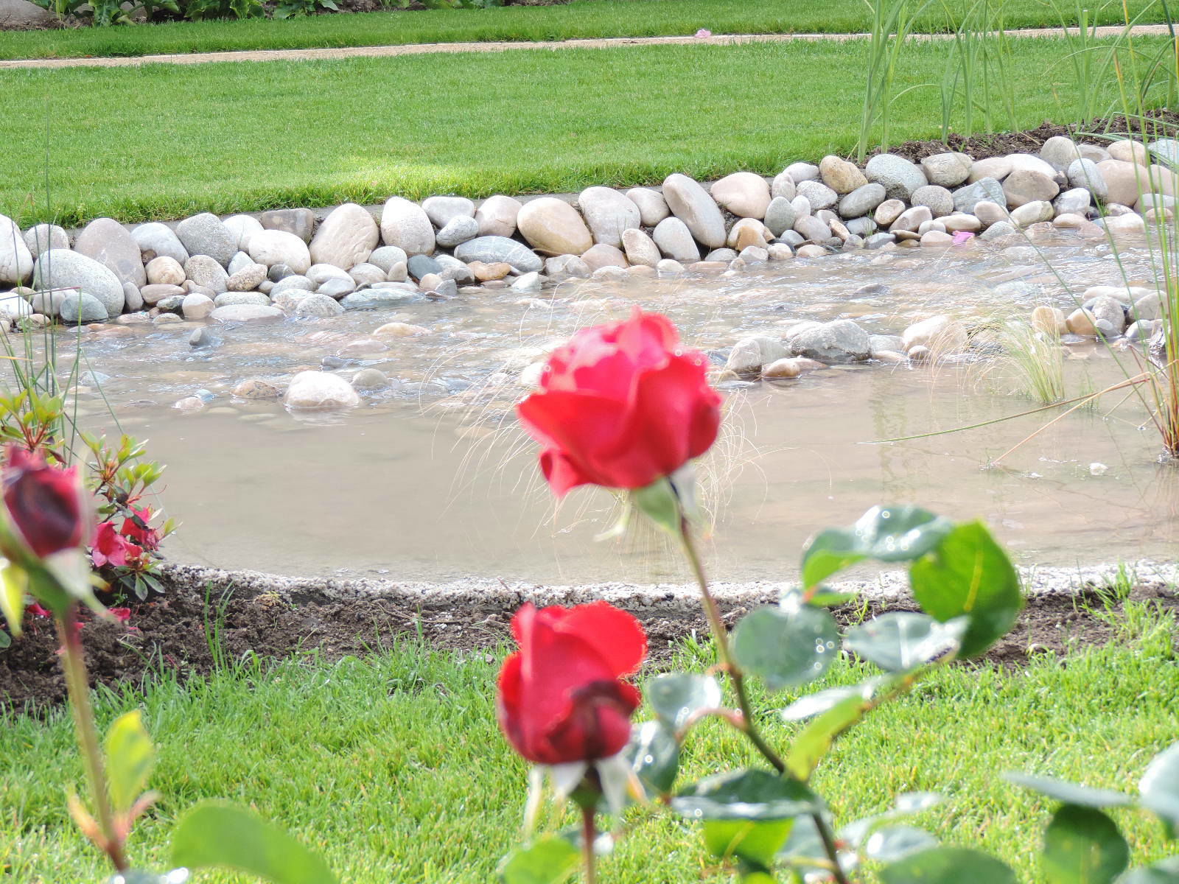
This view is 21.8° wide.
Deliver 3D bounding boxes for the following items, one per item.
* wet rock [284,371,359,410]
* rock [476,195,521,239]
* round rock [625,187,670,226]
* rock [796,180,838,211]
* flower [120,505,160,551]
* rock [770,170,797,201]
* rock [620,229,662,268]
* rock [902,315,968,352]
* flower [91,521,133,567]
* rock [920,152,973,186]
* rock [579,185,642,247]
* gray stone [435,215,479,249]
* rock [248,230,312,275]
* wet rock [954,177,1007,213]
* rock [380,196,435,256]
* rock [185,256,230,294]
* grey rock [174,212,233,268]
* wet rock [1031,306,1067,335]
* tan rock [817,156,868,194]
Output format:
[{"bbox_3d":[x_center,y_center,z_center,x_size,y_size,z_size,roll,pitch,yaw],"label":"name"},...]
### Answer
[{"bbox_3d":[-0.543,-0.103,6.210,0.150,0.090,0.120,0,14,0],"label":"wet rock"},{"bbox_3d":[-0.198,-0.486,6.636,0.102,0.096,0.086,0,15,0],"label":"rock"},{"bbox_3d":[0.132,-0.548,7.150,0.112,0.092,0.086,0,14,0],"label":"round rock"},{"bbox_3d":[0.519,-0.561,7.000,0.096,0.074,0.080,1,17,4],"label":"rock"},{"bbox_3d":[-0.549,0.105,3.750,0.046,0.052,0.045,-7,17,-24],"label":"flower"},{"bbox_3d":[0.512,-0.677,8.100,0.068,0.084,0.075,0,14,0],"label":"rock"},{"bbox_3d":[0.111,-0.412,6.514,0.059,0.090,0.050,-31,13,8],"label":"rock"},{"bbox_3d":[0.690,-0.211,6.120,0.132,0.082,0.105,2,17,6],"label":"rock"},{"bbox_3d":[-0.579,0.123,3.720,0.050,0.054,0.040,0,15,0],"label":"flower"},{"bbox_3d":[0.875,-0.668,7.513,0.131,0.088,0.104,0,14,0],"label":"rock"},{"bbox_3d":[0.048,-0.519,7.100,0.145,0.145,0.107,0,14,0],"label":"rock"},{"bbox_3d":[-0.285,-0.452,6.600,0.094,0.067,0.072,0,15,0],"label":"gray stone"},{"bbox_3d":[-0.738,-0.452,7.300,0.152,0.107,0.125,0,14,0],"label":"rock"},{"bbox_3d":[0.909,-0.567,7.120,0.123,0.090,0.100,2,17,7],"label":"wet rock"},{"bbox_3d":[-0.386,-0.459,6.506,0.110,0.129,0.098,-10,15,3],"label":"rock"},{"bbox_3d":[-0.801,-0.346,6.420,0.096,0.088,0.085,-2,17,-7],"label":"rock"},{"bbox_3d":[-0.915,-0.480,7.300,0.142,0.125,0.120,0,14,0],"label":"grey rock"},{"bbox_3d":[1.031,-0.269,6.870,0.082,0.070,0.075,0,14,0],"label":"wet rock"},{"bbox_3d":[0.610,-0.643,7.384,0.118,0.095,0.093,0,14,0],"label":"tan rock"}]

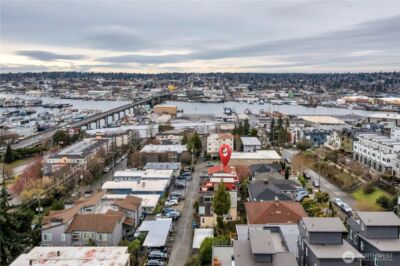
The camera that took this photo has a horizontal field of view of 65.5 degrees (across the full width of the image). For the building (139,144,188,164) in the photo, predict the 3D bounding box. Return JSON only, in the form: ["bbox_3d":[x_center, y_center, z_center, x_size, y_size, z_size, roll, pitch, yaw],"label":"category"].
[{"bbox_3d":[-19.400,13.029,179.378,25.500,8.000,18.000,0,11,2],"label":"building"}]

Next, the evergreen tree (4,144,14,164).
[{"bbox_3d":[-110.075,12.272,179.061,5.000,11.400,5.000,1,10,3],"label":"evergreen tree"}]

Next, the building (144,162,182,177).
[{"bbox_3d":[-17.585,18.079,148.235,16.800,4.600,11.500,1,10,3],"label":"building"}]

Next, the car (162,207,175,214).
[{"bbox_3d":[-10.262,25.640,102.558,4.400,1.500,1.800,-1,11,-8],"label":"car"}]

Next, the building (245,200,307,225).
[{"bbox_3d":[21.428,23.187,86.026,17.000,8.000,14.500,1,10,3],"label":"building"}]

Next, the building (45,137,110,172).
[{"bbox_3d":[-69.500,12.336,185.860,20.500,9.600,46.000,0,11,2],"label":"building"}]

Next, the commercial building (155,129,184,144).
[{"bbox_3d":[-19.340,4.190,217.150,20.800,9.800,18.500,0,10,2],"label":"commercial building"}]

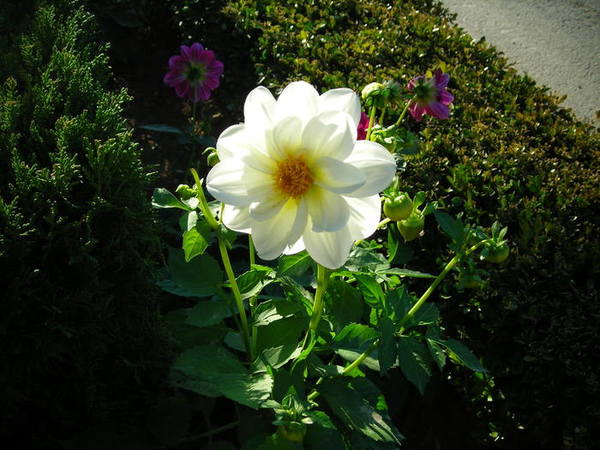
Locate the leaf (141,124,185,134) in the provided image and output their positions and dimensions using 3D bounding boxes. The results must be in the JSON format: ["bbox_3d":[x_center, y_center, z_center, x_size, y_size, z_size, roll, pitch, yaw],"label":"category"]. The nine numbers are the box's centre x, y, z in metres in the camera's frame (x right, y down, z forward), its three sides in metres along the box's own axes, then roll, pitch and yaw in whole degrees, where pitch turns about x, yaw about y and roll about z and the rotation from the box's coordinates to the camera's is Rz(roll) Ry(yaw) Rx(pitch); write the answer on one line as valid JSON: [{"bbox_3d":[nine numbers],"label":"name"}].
[{"bbox_3d":[-0.192,-0.133,0.920,0.061,0.007,0.020,0,35,0],"label":"leaf"}]

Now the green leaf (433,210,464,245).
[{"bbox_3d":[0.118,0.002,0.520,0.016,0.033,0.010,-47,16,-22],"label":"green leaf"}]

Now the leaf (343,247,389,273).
[{"bbox_3d":[0.055,0.029,0.557,0.042,0.010,0.024,16,37,-21],"label":"leaf"}]

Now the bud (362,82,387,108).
[{"bbox_3d":[0.065,-0.114,0.580,0.021,0.021,0.021,6,21,0],"label":"bud"}]

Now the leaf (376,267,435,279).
[{"bbox_3d":[0.088,0.040,0.555,0.048,0.007,0.020,3,15,12],"label":"leaf"}]

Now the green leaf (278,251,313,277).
[{"bbox_3d":[-0.005,0.032,0.557,0.038,0.008,0.024,-30,50,-23],"label":"green leaf"}]

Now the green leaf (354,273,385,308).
[{"bbox_3d":[0.053,0.050,0.500,0.023,0.023,0.016,0,35,0],"label":"green leaf"}]

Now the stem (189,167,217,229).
[{"bbox_3d":[-0.072,-0.019,0.495,0.007,0.050,0.007,-16,23,0],"label":"stem"}]

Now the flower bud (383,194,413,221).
[{"bbox_3d":[0.074,-0.013,0.500,0.022,0.020,0.021,0,35,0],"label":"flower bud"}]

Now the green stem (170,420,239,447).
[{"bbox_3d":[-0.093,0.203,0.640,0.070,0.006,0.006,-21,0,12],"label":"green stem"}]

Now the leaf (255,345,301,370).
[{"bbox_3d":[-0.018,0.111,0.552,0.042,0.009,0.020,-16,36,-21],"label":"leaf"}]

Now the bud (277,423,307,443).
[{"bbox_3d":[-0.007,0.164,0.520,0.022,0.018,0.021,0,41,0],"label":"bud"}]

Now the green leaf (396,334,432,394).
[{"bbox_3d":[0.094,0.115,0.540,0.029,0.046,0.017,0,35,0],"label":"green leaf"}]

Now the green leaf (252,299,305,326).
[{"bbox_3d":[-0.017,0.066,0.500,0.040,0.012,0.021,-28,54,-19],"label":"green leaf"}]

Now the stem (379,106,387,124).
[{"bbox_3d":[0.075,-0.100,0.600,0.005,0.017,0.005,7,15,0],"label":"stem"}]

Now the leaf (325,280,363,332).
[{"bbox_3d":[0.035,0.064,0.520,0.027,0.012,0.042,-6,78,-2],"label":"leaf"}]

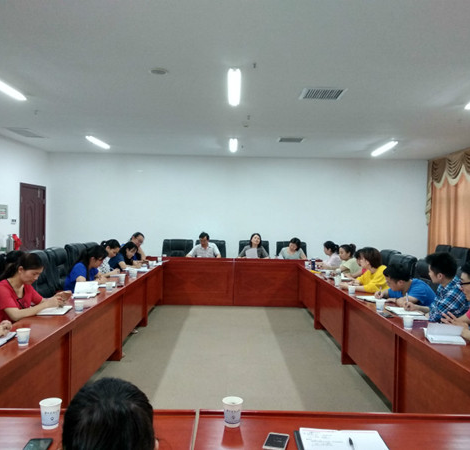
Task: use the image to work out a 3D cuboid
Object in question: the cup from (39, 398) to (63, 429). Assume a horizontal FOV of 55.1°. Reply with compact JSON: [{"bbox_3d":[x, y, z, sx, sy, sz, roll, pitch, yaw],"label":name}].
[{"bbox_3d":[-0.636,0.651,1.552,0.073,0.085,0.073,1,0,-1],"label":"cup"}]

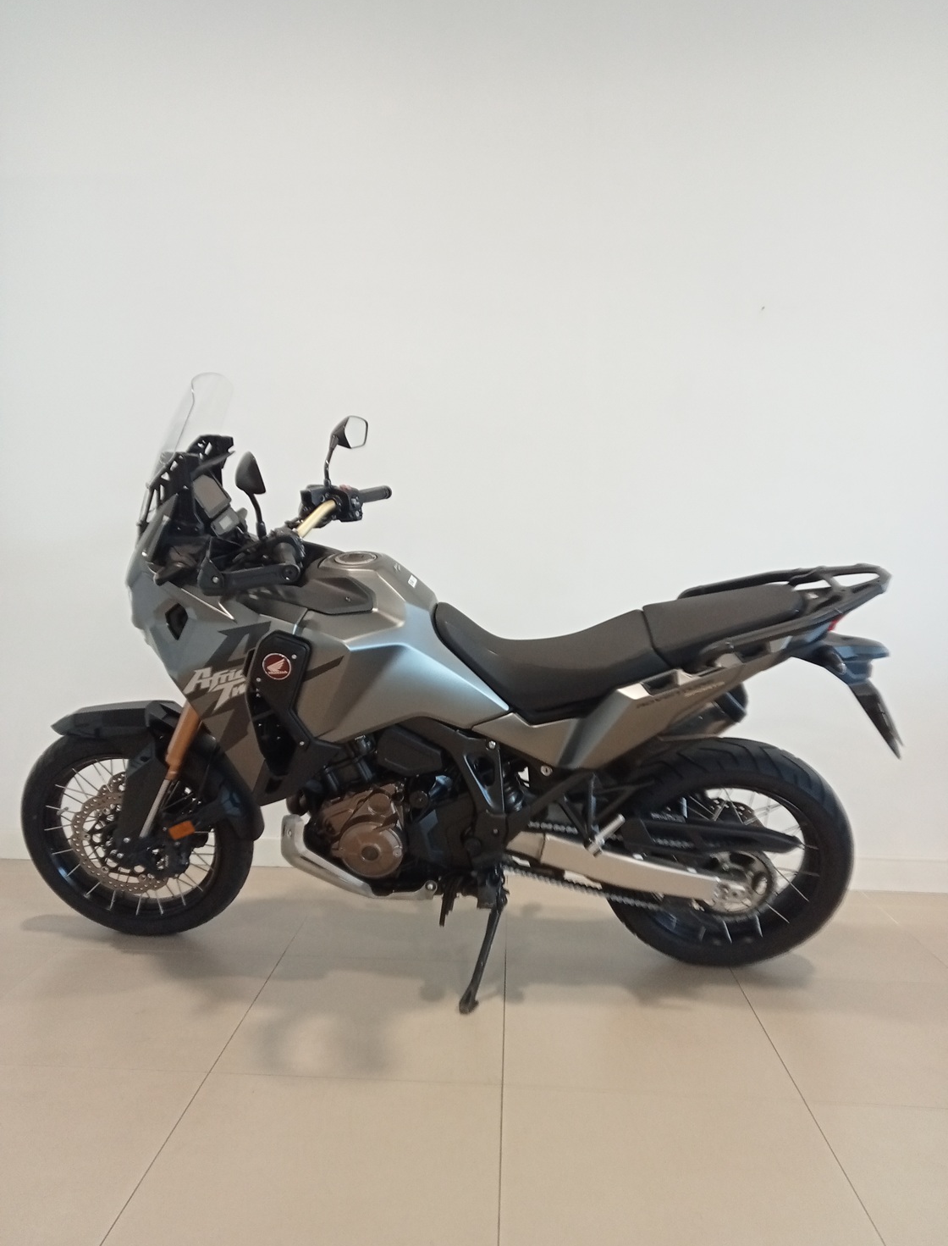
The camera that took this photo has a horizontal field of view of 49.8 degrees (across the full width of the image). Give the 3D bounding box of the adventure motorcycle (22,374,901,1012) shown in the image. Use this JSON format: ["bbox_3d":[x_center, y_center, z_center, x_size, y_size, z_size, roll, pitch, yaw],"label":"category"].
[{"bbox_3d":[-0.084,0.163,2.547,2.313,1.490,0.920,2,2,4],"label":"adventure motorcycle"}]

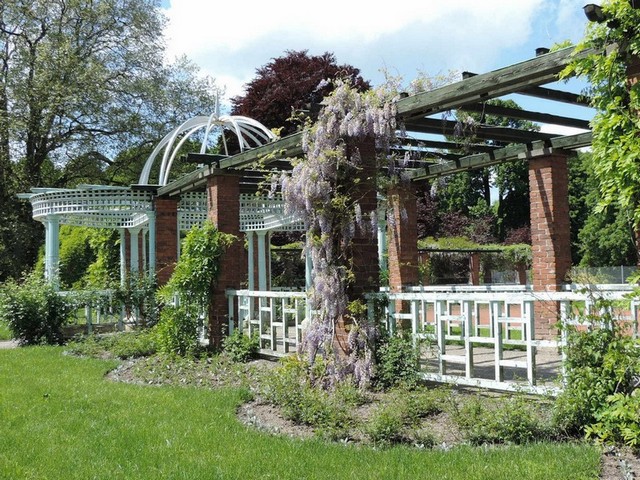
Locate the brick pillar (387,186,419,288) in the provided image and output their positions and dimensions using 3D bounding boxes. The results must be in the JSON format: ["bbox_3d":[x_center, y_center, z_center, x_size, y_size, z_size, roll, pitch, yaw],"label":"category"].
[{"bbox_3d":[1.489,0.374,13.302,0.375,2.700,0.375,1,-4,-32],"label":"brick pillar"}]

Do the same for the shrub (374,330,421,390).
[{"bbox_3d":[0.795,1.229,7.585,0.450,0.570,0.430,-1,-4,0],"label":"shrub"}]

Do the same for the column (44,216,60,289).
[{"bbox_3d":[-5.350,0.722,14.891,0.250,2.460,0.250,0,-4,-15],"label":"column"}]

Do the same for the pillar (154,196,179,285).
[{"bbox_3d":[-2.983,0.531,14.400,0.375,2.690,0.375,1,-4,-24],"label":"pillar"}]

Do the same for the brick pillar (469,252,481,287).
[{"bbox_3d":[8.295,1.974,39.446,0.380,2.680,0.380,1,-4,-28],"label":"brick pillar"}]

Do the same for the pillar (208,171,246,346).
[{"bbox_3d":[-1.529,0.332,11.755,0.375,2.730,0.375,1,-4,-32],"label":"pillar"}]

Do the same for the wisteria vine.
[{"bbox_3d":[0.227,-0.075,8.172,1.230,3.290,1.050,-1,-4,0],"label":"wisteria vine"}]

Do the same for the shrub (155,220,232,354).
[{"bbox_3d":[-1.975,0.744,11.729,1.170,2.040,0.900,-1,-4,0],"label":"shrub"}]

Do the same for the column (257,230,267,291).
[{"bbox_3d":[-1.530,0.958,19.782,0.260,2.470,0.260,0,-4,-15],"label":"column"}]

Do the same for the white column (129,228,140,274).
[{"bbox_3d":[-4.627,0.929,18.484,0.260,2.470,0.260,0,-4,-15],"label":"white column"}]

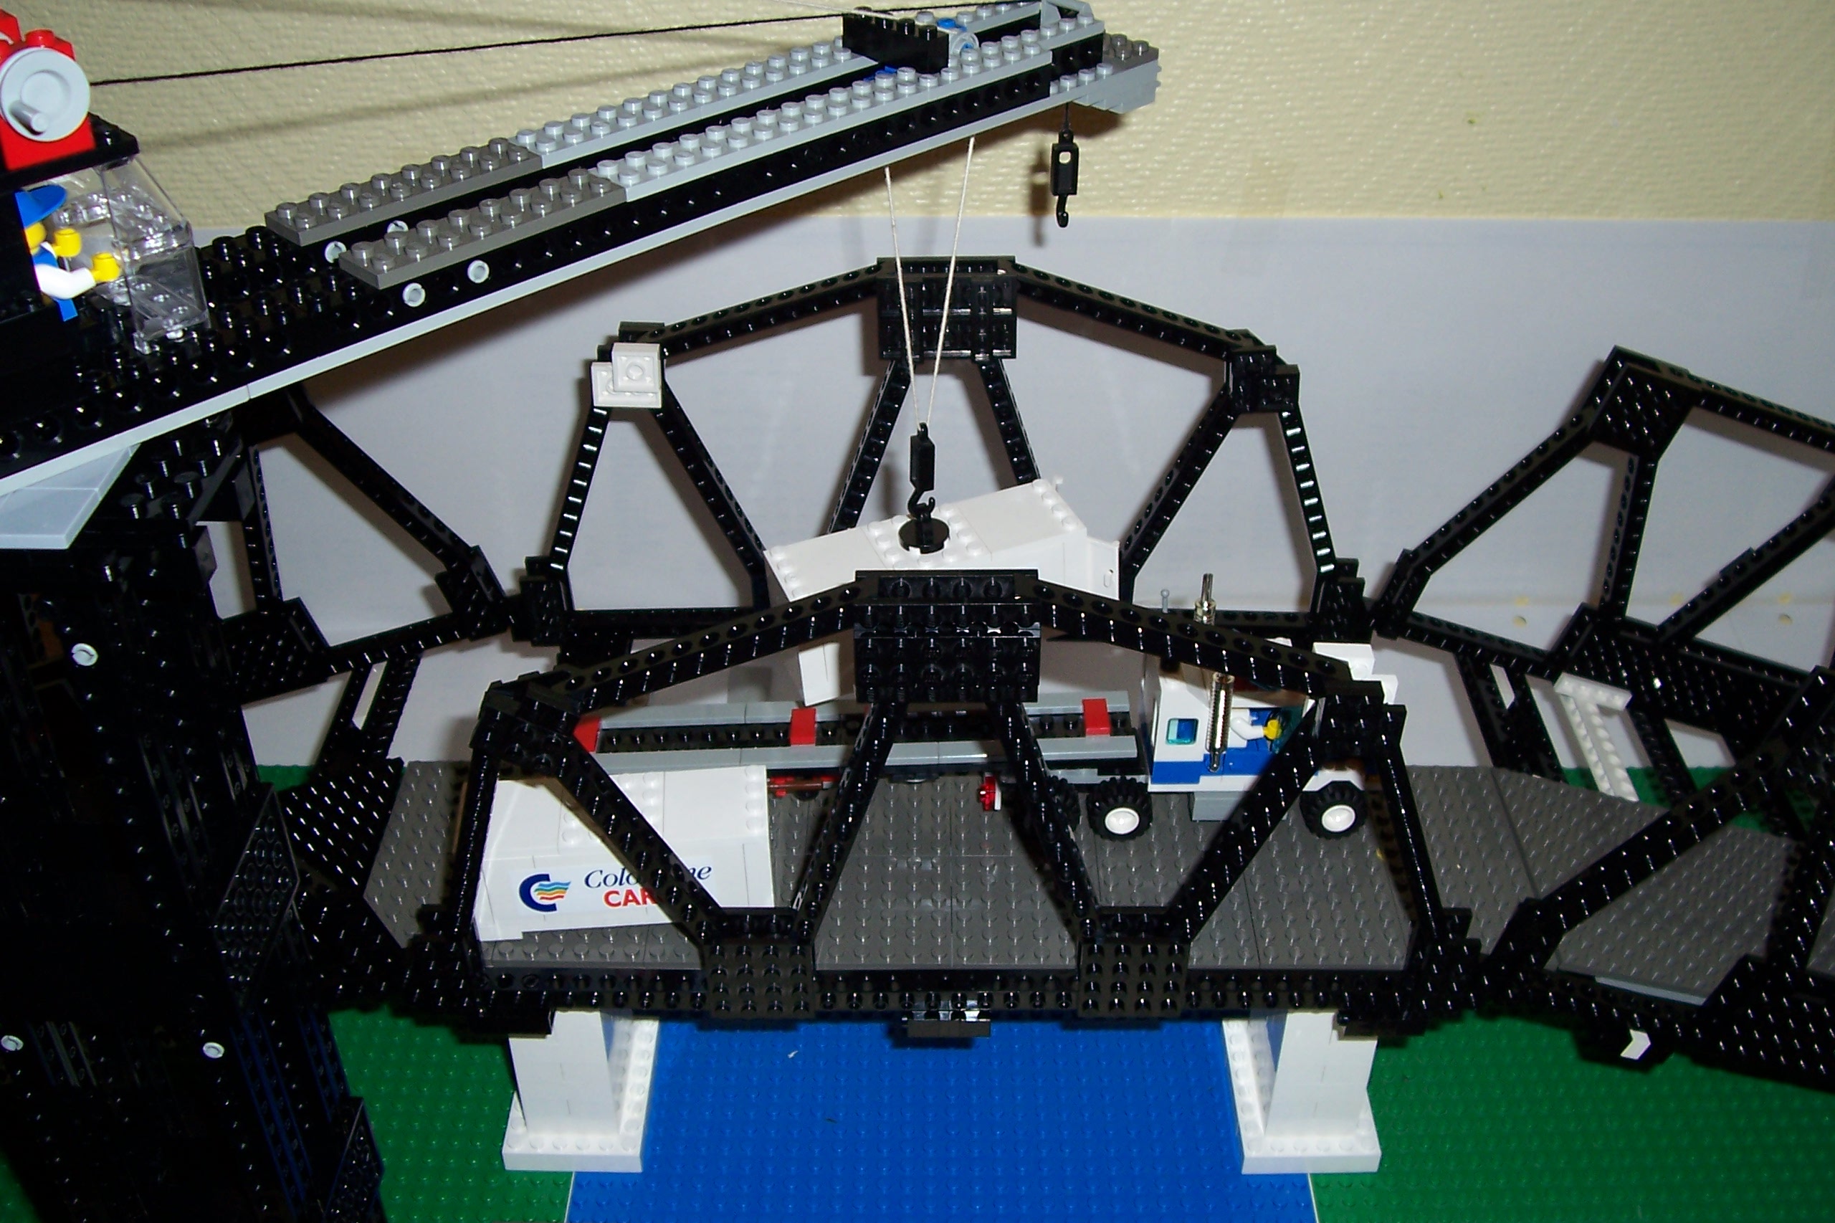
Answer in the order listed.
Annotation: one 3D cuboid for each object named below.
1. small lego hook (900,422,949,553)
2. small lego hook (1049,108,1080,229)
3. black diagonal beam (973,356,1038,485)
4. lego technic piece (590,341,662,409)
[{"bbox_3d":[0.002,-0.040,0.537,0.016,0.043,0.016,-10,36,-14],"label":"small lego hook"},{"bbox_3d":[0.044,-0.134,0.525,0.008,0.036,0.008,-6,36,-9],"label":"small lego hook"},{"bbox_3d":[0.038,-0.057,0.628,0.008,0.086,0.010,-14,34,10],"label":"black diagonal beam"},{"bbox_3d":[-0.100,-0.081,0.596,0.024,0.024,0.010,0,35,0],"label":"lego technic piece"}]

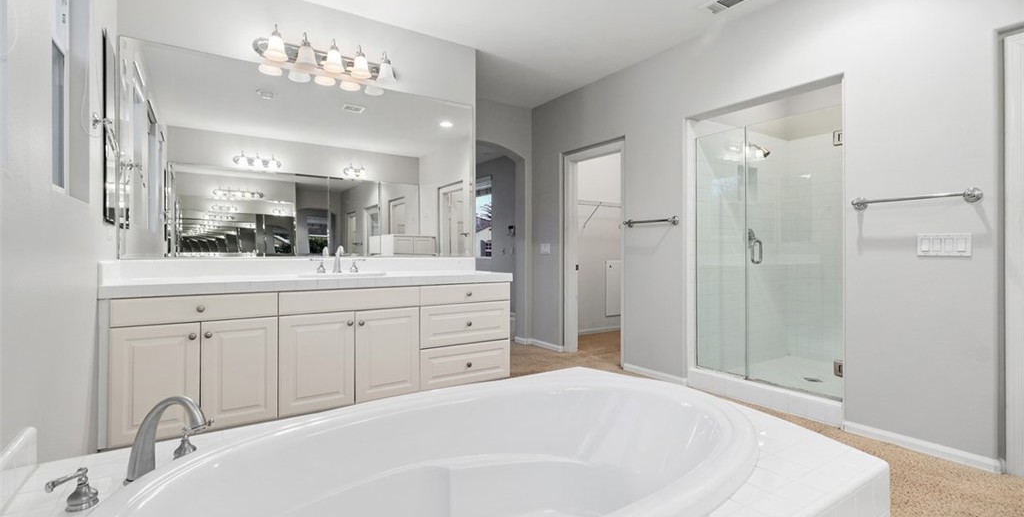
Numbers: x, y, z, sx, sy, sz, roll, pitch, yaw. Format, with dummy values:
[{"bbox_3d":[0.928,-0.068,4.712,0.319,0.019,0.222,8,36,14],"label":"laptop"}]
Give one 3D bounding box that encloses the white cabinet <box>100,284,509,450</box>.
[{"bbox_3d":[-1.079,0.599,2.901,2.227,0.854,0.534,-1,1,-34],"label":"white cabinet"}]

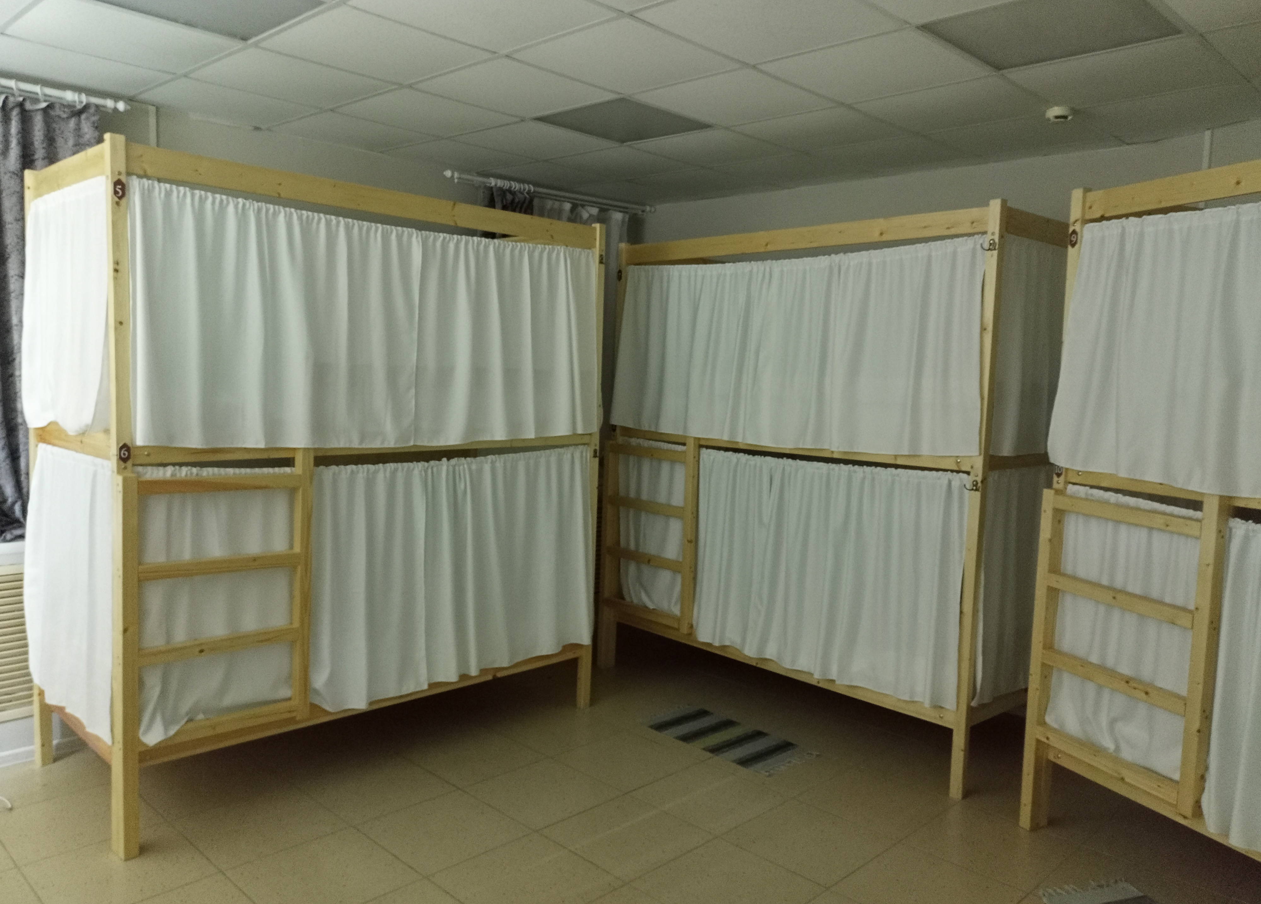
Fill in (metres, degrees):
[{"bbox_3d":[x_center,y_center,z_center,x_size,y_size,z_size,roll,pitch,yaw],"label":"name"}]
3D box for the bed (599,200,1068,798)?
[{"bbox_3d":[0.918,0.111,4.895,0.941,2.268,2.140,-2,6,-41],"label":"bed"}]

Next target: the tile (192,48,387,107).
[{"bbox_3d":[-1.288,-1.416,3.869,0.585,0.018,0.585,6,6,44],"label":"tile"}]

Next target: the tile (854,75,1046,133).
[{"bbox_3d":[1.257,-1.326,3.901,0.585,0.020,0.585,6,5,44],"label":"tile"}]

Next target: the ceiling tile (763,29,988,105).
[{"bbox_3d":[0.839,-1.303,3.462,0.595,0.020,0.595,6,6,44],"label":"ceiling tile"}]

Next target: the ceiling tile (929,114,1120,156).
[{"bbox_3d":[1.660,-1.343,4.318,0.585,0.018,0.543,6,6,44],"label":"ceiling tile"}]

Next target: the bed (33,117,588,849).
[{"bbox_3d":[-1.174,0.091,4.259,0.941,2.268,2.132,6,6,44],"label":"bed"}]

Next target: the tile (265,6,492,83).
[{"bbox_3d":[-0.861,-1.378,3.463,0.585,0.020,0.585,6,5,44],"label":"tile"}]

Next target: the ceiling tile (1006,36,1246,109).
[{"bbox_3d":[1.684,-1.284,3.486,0.585,0.018,0.585,6,6,44],"label":"ceiling tile"}]

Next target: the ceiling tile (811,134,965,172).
[{"bbox_3d":[1.243,-1.387,4.728,0.595,0.020,0.570,6,6,44],"label":"ceiling tile"}]

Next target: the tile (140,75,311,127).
[{"bbox_3d":[-1.678,-1.456,4.249,0.477,0.018,0.585,6,6,44],"label":"tile"}]

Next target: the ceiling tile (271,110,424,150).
[{"bbox_3d":[-1.280,-1.479,4.720,0.555,0.020,0.585,6,5,44],"label":"ceiling tile"}]

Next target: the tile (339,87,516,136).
[{"bbox_3d":[-0.865,-1.423,4.288,0.595,0.020,0.595,6,6,44],"label":"tile"}]

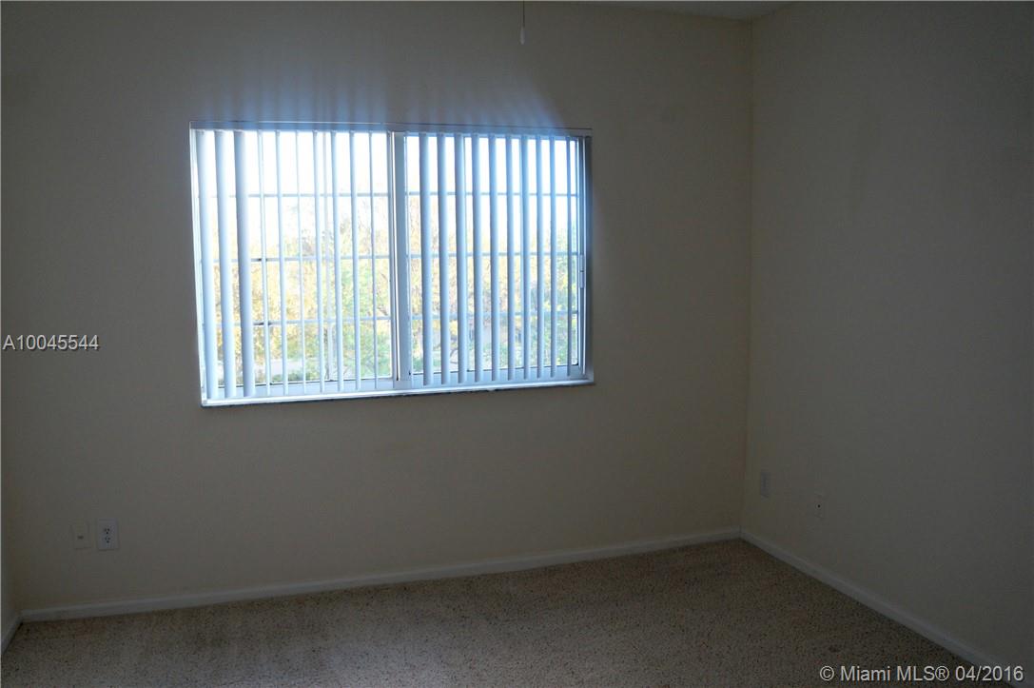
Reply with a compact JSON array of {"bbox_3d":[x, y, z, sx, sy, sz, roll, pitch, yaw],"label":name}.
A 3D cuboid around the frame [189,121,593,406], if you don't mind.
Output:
[{"bbox_3d":[-0.487,-0.369,3.468,1.748,1.175,0.090,-2,6,-16],"label":"frame"}]

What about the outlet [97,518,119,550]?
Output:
[{"bbox_3d":[-1.673,0.781,3.174,0.076,0.122,0.012,-2,6,-16],"label":"outlet"}]

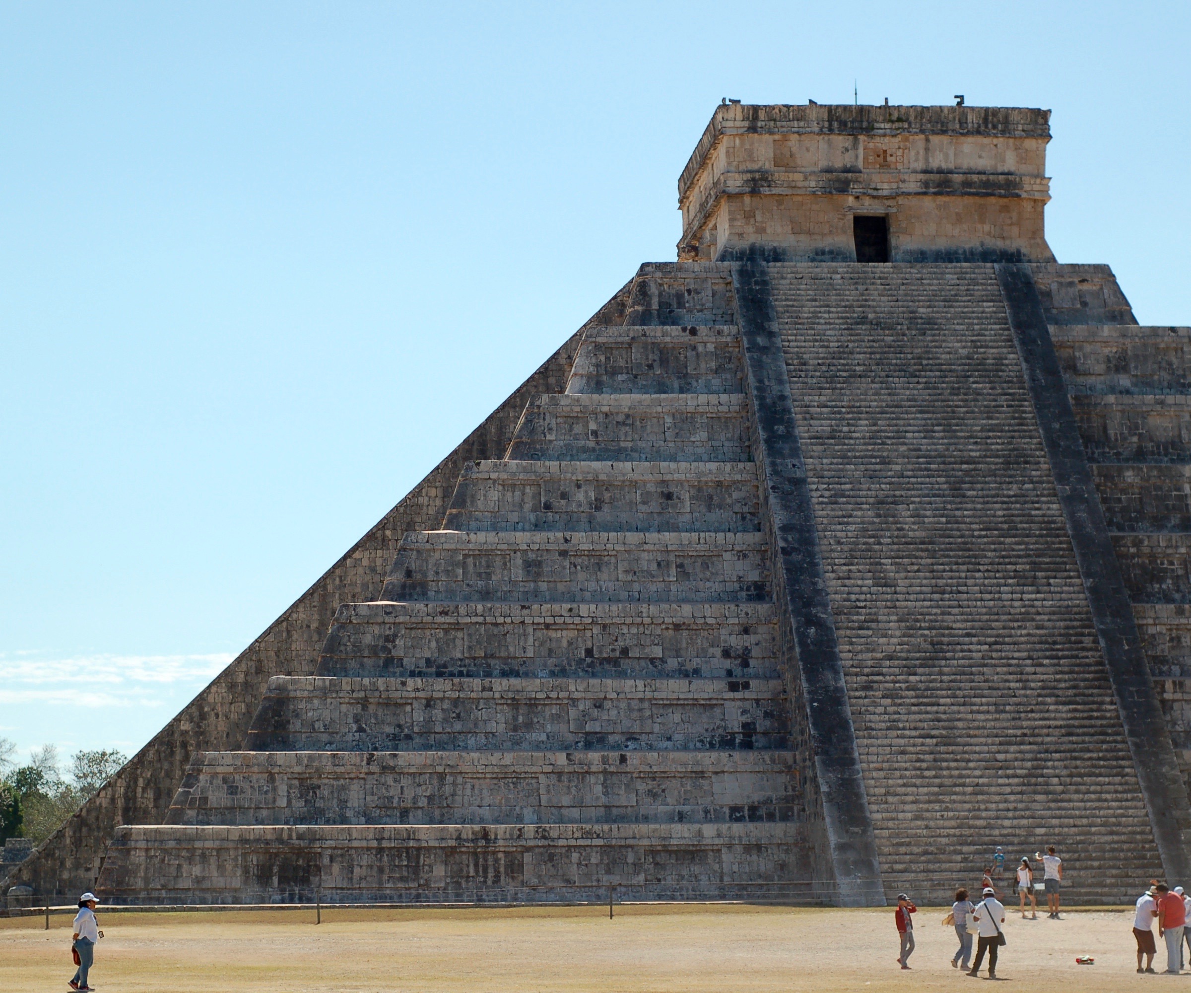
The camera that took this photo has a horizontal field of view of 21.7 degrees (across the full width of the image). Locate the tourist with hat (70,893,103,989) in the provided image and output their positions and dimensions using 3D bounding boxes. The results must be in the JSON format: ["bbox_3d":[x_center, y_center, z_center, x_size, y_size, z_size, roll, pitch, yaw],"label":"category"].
[{"bbox_3d":[-8.612,7.517,52.500,0.560,1.650,0.500,-1,-6,6],"label":"tourist with hat"}]

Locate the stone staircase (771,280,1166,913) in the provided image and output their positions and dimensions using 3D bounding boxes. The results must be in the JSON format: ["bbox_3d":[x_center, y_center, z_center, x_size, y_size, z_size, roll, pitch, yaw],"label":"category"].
[{"bbox_3d":[11.711,1.510,103.567,8.630,23.150,23.850,0,-6,-4],"label":"stone staircase"}]

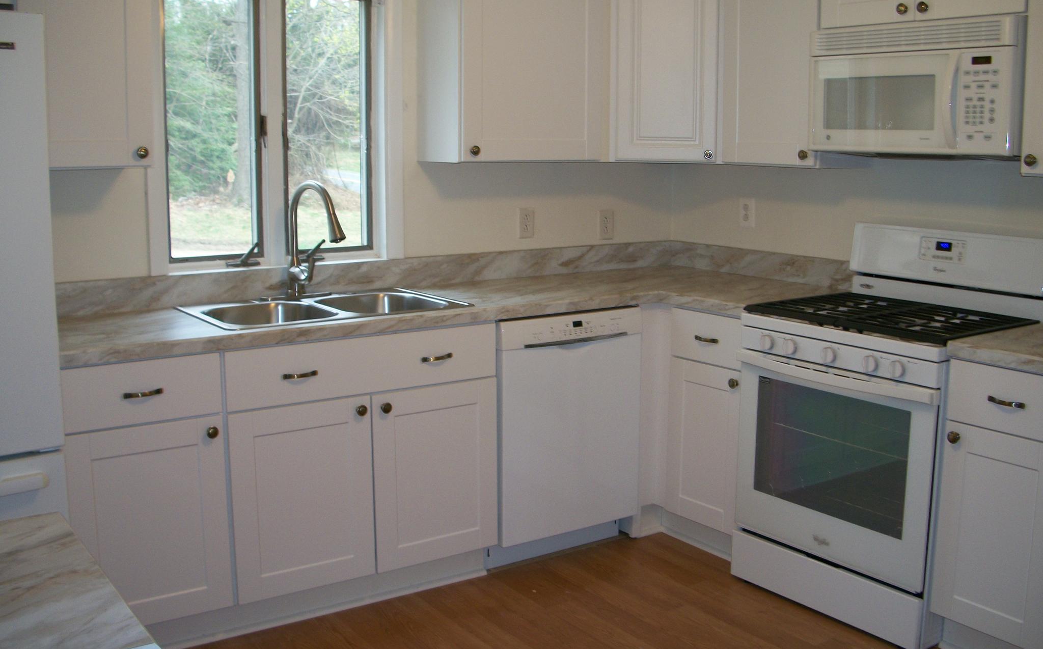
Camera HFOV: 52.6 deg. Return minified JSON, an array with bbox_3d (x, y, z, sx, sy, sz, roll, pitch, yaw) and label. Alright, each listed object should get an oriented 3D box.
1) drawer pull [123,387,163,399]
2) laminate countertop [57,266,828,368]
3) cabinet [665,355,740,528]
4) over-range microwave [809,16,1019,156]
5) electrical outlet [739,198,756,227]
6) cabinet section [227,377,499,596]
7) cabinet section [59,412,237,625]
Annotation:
[{"bbox_3d":[-0.990,0.180,2.758,0.111,0.016,0.027,-6,11,-34],"label":"drawer pull"},{"bbox_3d":[-0.149,-0.043,3.441,2.700,0.050,1.090,-6,11,-34],"label":"laminate countertop"},{"bbox_3d":[0.882,0.395,3.808,0.600,0.575,0.378,-6,11,-34],"label":"cabinet"},{"bbox_3d":[1.285,-0.712,3.208,0.400,0.391,0.754,-6,11,-34],"label":"over-range microwave"},{"bbox_3d":[0.902,-0.447,4.220,0.008,0.114,0.075,-6,11,-34],"label":"electrical outlet"},{"bbox_3d":[-0.627,0.457,3.507,0.912,0.578,0.600,-6,11,-34],"label":"cabinet section"},{"bbox_3d":[-1.185,0.512,3.123,0.436,0.571,0.600,-6,11,-34],"label":"cabinet section"}]

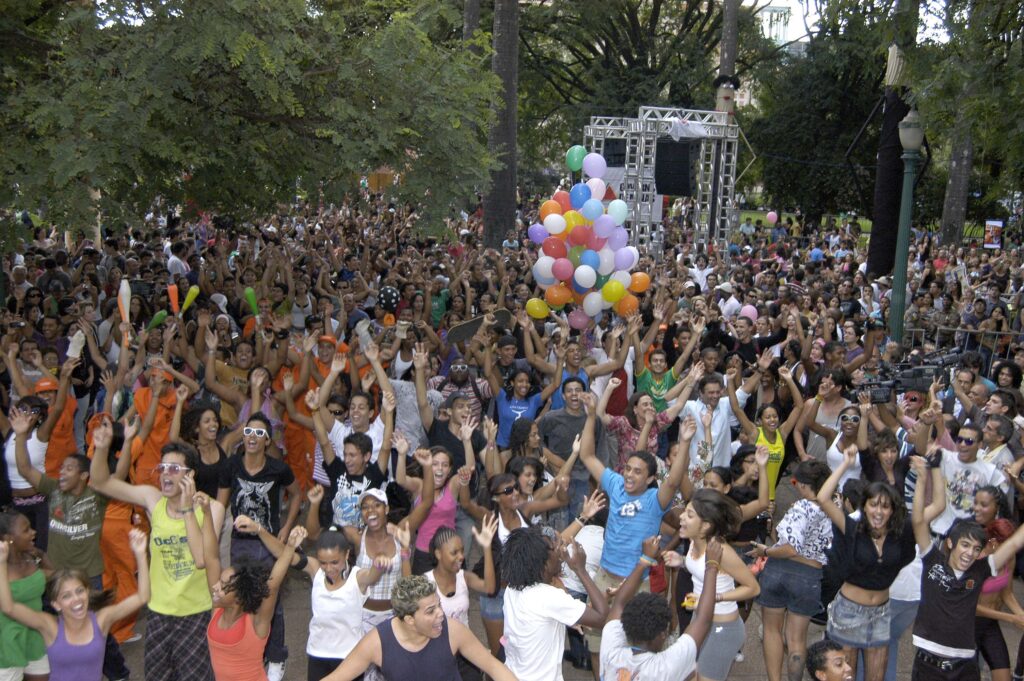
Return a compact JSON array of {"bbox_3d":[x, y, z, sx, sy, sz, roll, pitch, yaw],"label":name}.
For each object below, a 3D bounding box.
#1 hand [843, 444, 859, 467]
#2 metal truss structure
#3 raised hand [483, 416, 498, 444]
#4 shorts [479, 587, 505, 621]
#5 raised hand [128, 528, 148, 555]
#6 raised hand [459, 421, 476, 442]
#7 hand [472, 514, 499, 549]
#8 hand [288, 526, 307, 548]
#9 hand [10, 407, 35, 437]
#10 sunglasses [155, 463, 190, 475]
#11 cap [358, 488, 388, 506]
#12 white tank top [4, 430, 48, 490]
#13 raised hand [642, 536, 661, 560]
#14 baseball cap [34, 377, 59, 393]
[{"bbox_3d":[1.753,0.596,5.300,0.085,0.115,0.080,19,9,5],"label":"hand"},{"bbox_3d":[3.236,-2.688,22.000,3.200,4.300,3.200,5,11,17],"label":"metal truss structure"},{"bbox_3d":[-0.114,0.488,5.550,0.085,0.155,0.065,5,11,17],"label":"raised hand"},{"bbox_3d":[-0.031,1.450,5.750,0.350,0.280,0.260,-2,11,-22],"label":"shorts"},{"bbox_3d":[-1.606,0.864,4.400,0.085,0.120,0.085,-1,11,-17],"label":"raised hand"},{"bbox_3d":[-0.261,0.528,6.000,0.100,0.150,0.060,9,10,0],"label":"raised hand"},{"bbox_3d":[-0.118,0.868,4.650,0.120,0.165,0.070,8,10,0],"label":"hand"},{"bbox_3d":[-0.912,0.838,4.350,0.085,0.105,0.080,16,13,-23],"label":"hand"},{"bbox_3d":[-2.589,0.427,5.400,0.135,0.165,0.070,-10,11,-19],"label":"hand"},{"bbox_3d":[-1.742,0.657,5.250,0.145,0.053,0.130,5,11,17],"label":"sunglasses"},{"bbox_3d":[-0.731,0.834,5.400,0.170,0.130,0.240,-4,6,3],"label":"cap"},{"bbox_3d":[-2.966,0.733,6.250,0.290,0.380,0.220,-1,11,-18],"label":"white tank top"},{"bbox_3d":[0.573,0.854,4.200,0.085,0.110,0.085,8,10,0],"label":"raised hand"},{"bbox_3d":[-3.617,0.342,7.950,0.190,0.130,0.250,0,10,-12],"label":"baseball cap"}]

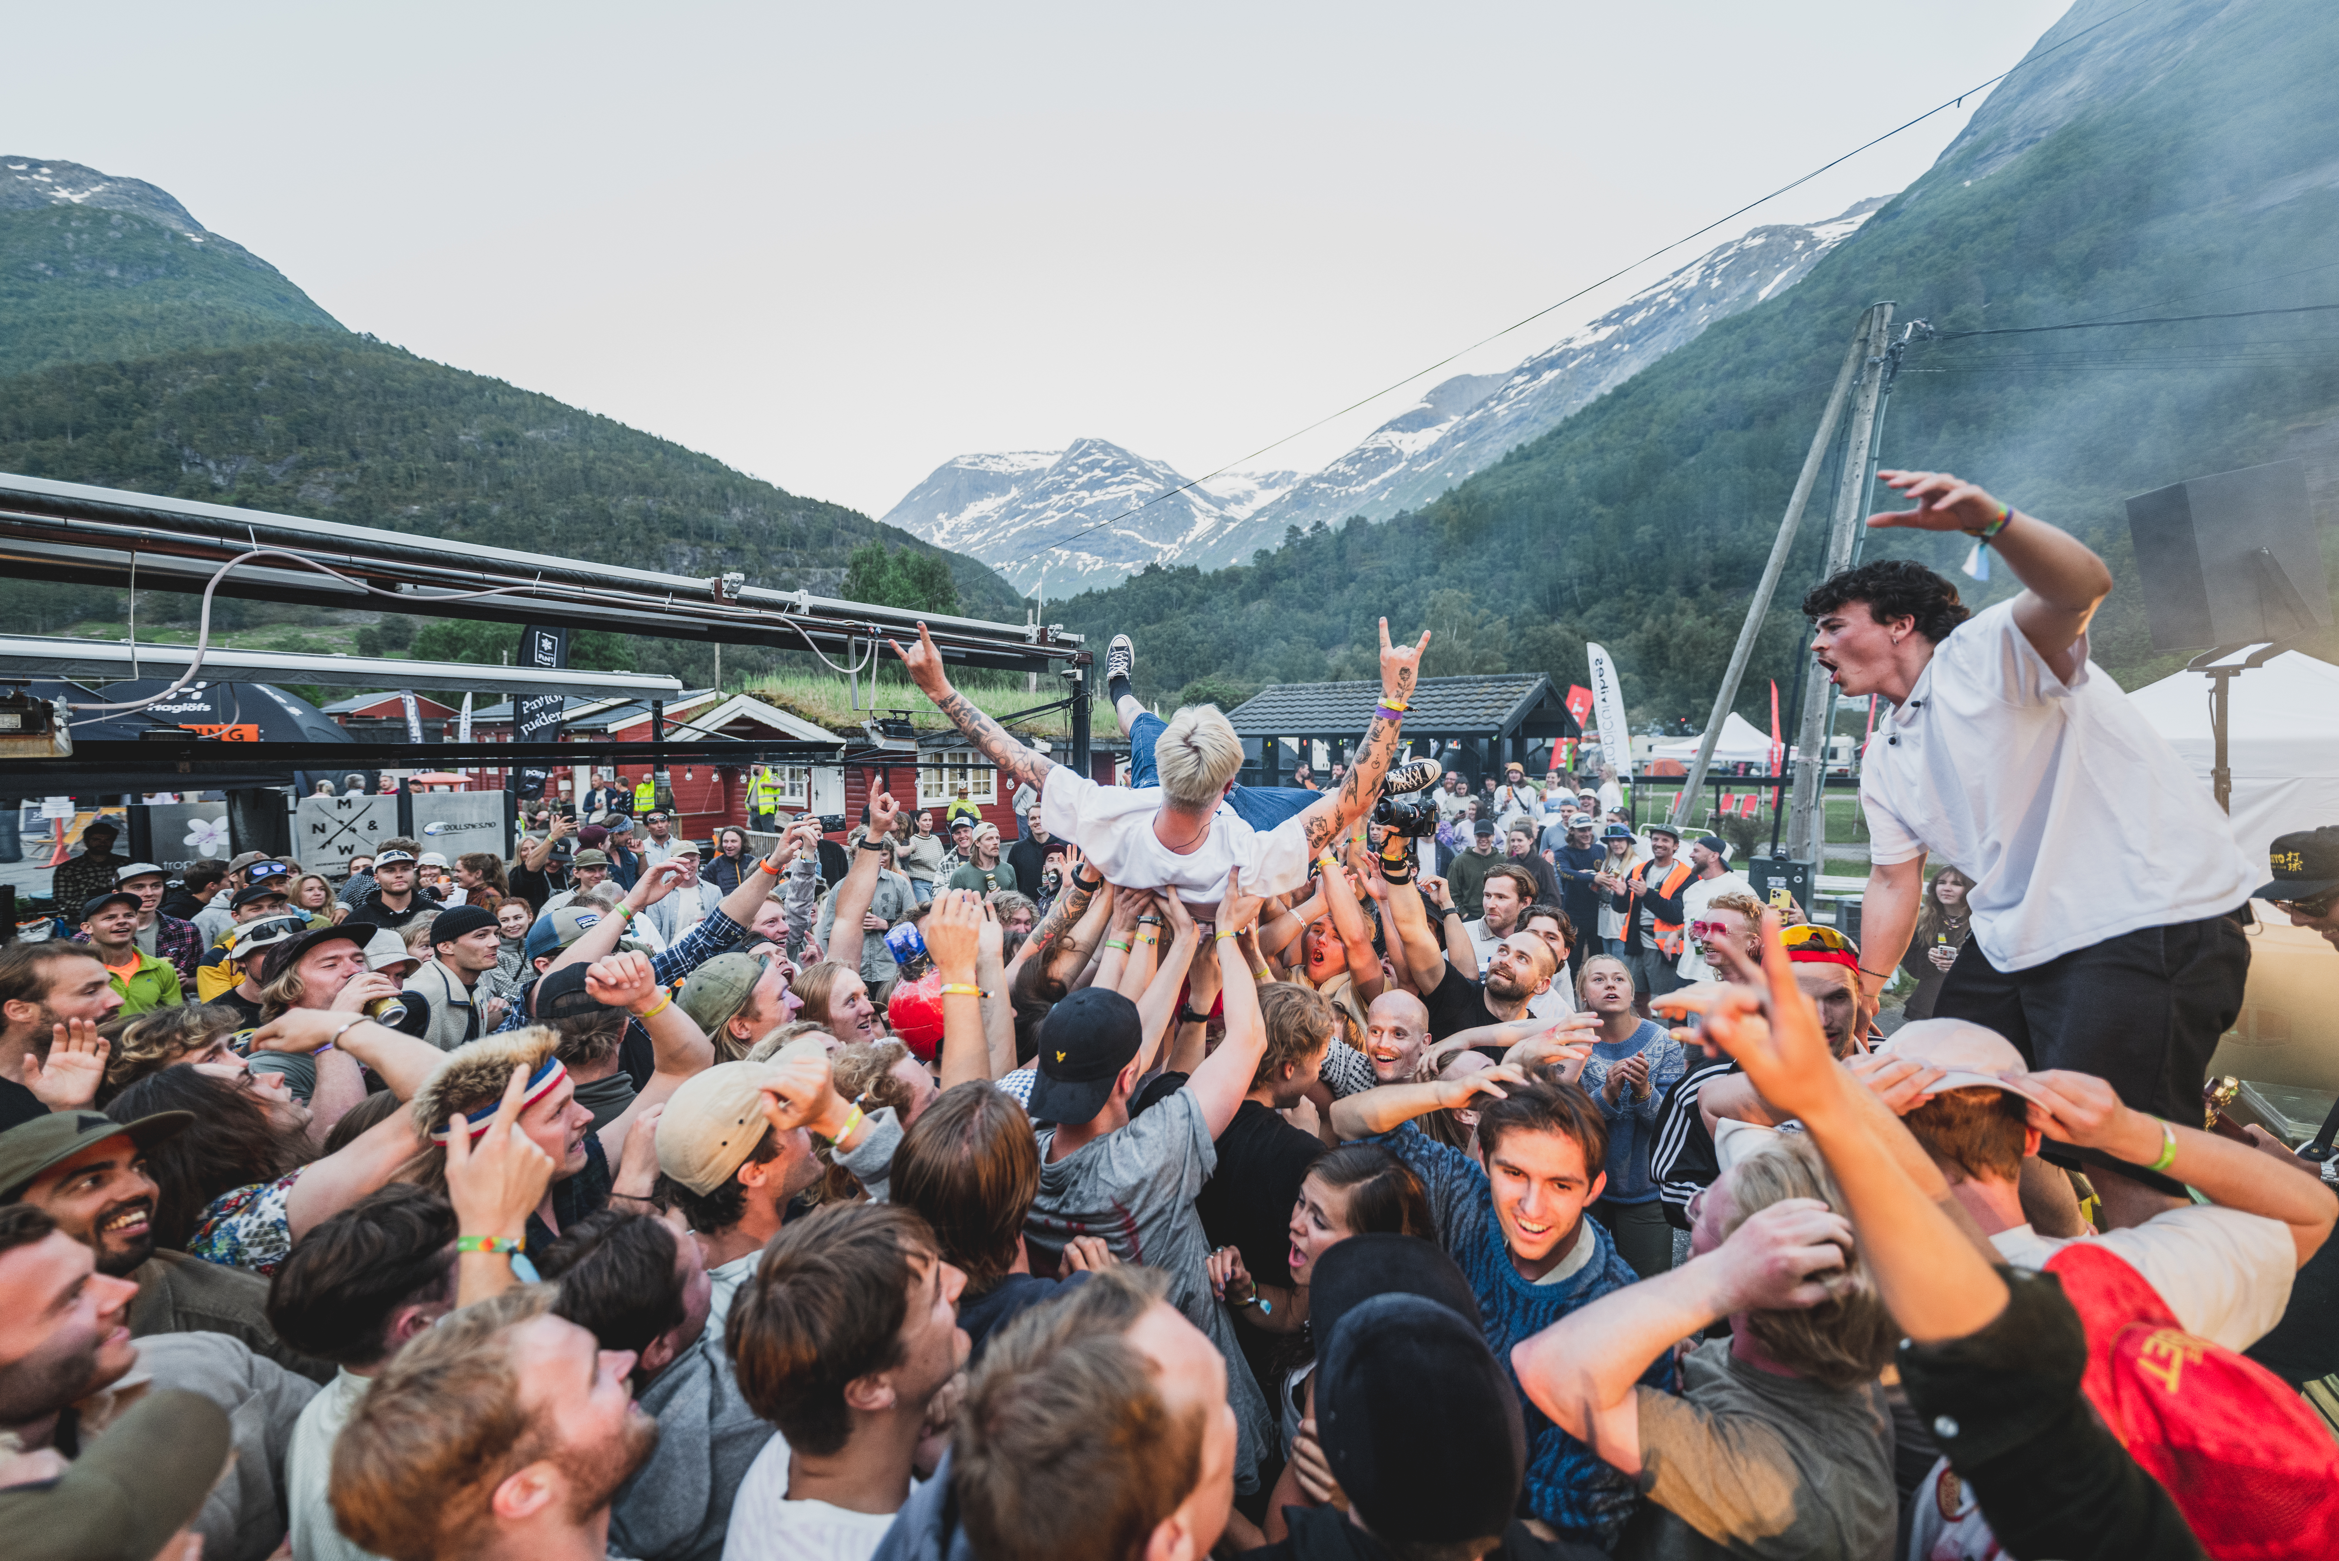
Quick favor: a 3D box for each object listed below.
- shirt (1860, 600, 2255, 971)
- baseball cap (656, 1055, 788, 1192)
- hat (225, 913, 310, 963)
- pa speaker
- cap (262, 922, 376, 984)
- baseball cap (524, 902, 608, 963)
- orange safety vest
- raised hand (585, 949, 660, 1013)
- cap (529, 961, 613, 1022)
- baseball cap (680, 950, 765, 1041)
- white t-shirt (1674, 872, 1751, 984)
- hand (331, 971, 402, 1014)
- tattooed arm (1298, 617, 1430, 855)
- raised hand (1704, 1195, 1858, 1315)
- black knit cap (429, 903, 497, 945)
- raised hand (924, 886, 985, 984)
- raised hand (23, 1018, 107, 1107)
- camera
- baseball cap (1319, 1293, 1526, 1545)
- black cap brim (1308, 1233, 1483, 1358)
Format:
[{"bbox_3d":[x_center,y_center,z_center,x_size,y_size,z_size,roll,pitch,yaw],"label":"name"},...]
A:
[{"bbox_3d":[1.667,0.005,1.720,0.360,0.670,0.520,-29,-7,-12],"label":"shirt"},{"bbox_3d":[-0.672,0.526,1.420,0.250,0.140,0.180,-35,10,-24],"label":"baseball cap"},{"bbox_3d":[-3.376,0.591,3.420,0.275,0.130,0.250,-8,6,16],"label":"hat"},{"bbox_3d":[4.526,-0.936,3.900,0.377,0.680,0.339,-9,-3,17],"label":"pa speaker"},{"bbox_3d":[-2.361,0.478,2.520,0.265,0.130,0.180,-25,0,-5],"label":"cap"},{"bbox_3d":[-1.577,0.406,2.420,0.260,0.140,0.180,-12,0,6],"label":"baseball cap"},{"bbox_3d":[3.227,0.825,5.950,0.460,0.660,0.300,0,0,38],"label":"orange safety vest"},{"bbox_3d":[-0.902,0.333,1.500,0.100,0.100,0.085,-4,-6,-21],"label":"raised hand"},{"bbox_3d":[-1.259,0.449,1.950,0.180,0.130,0.260,-2,6,-14],"label":"cap"},{"bbox_3d":[-0.938,0.447,1.880,0.145,0.220,0.180,39,-3,-9],"label":"baseball cap"},{"bbox_3d":[3.417,0.910,5.700,0.310,0.700,0.460,0,0,-23],"label":"white t-shirt"},{"bbox_3d":[-1.854,0.489,2.100,0.130,0.080,0.090,-31,-23,-27],"label":"hand"},{"bbox_3d":[0.424,-0.099,2.020,0.160,0.550,0.160,21,-6,-7],"label":"tattooed arm"},{"bbox_3d":[0.676,0.523,1.000,0.150,0.085,0.105,-16,51,-24],"label":"raised hand"},{"bbox_3d":[-2.539,0.520,3.280,0.215,0.145,0.185,-15,3,-14],"label":"black knit cap"},{"bbox_3d":[-0.349,0.251,1.480,0.090,0.155,0.080,-1,-9,6],"label":"raised hand"},{"bbox_3d":[-2.131,0.550,1.760,0.070,0.160,0.110,11,8,39],"label":"raised hand"},{"bbox_3d":[0.608,0.098,2.330,0.180,0.115,0.140,-1,3,-22],"label":"camera"},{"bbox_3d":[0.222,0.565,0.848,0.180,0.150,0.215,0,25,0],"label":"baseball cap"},{"bbox_3d":[0.237,0.535,0.940,0.185,0.120,0.190,0,25,0],"label":"black cap brim"}]

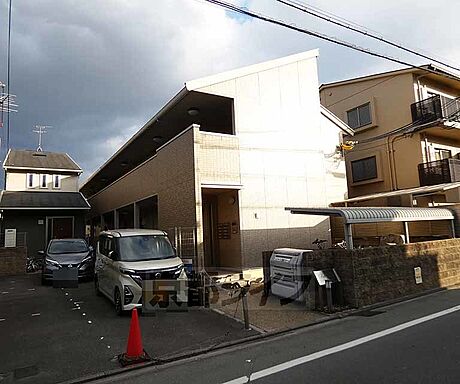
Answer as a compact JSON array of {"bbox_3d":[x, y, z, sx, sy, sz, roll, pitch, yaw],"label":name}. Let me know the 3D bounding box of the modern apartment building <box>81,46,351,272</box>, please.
[{"bbox_3d":[-3.568,-0.199,19.221,7.359,8.131,20.655,2,-9,-33],"label":"modern apartment building"}]

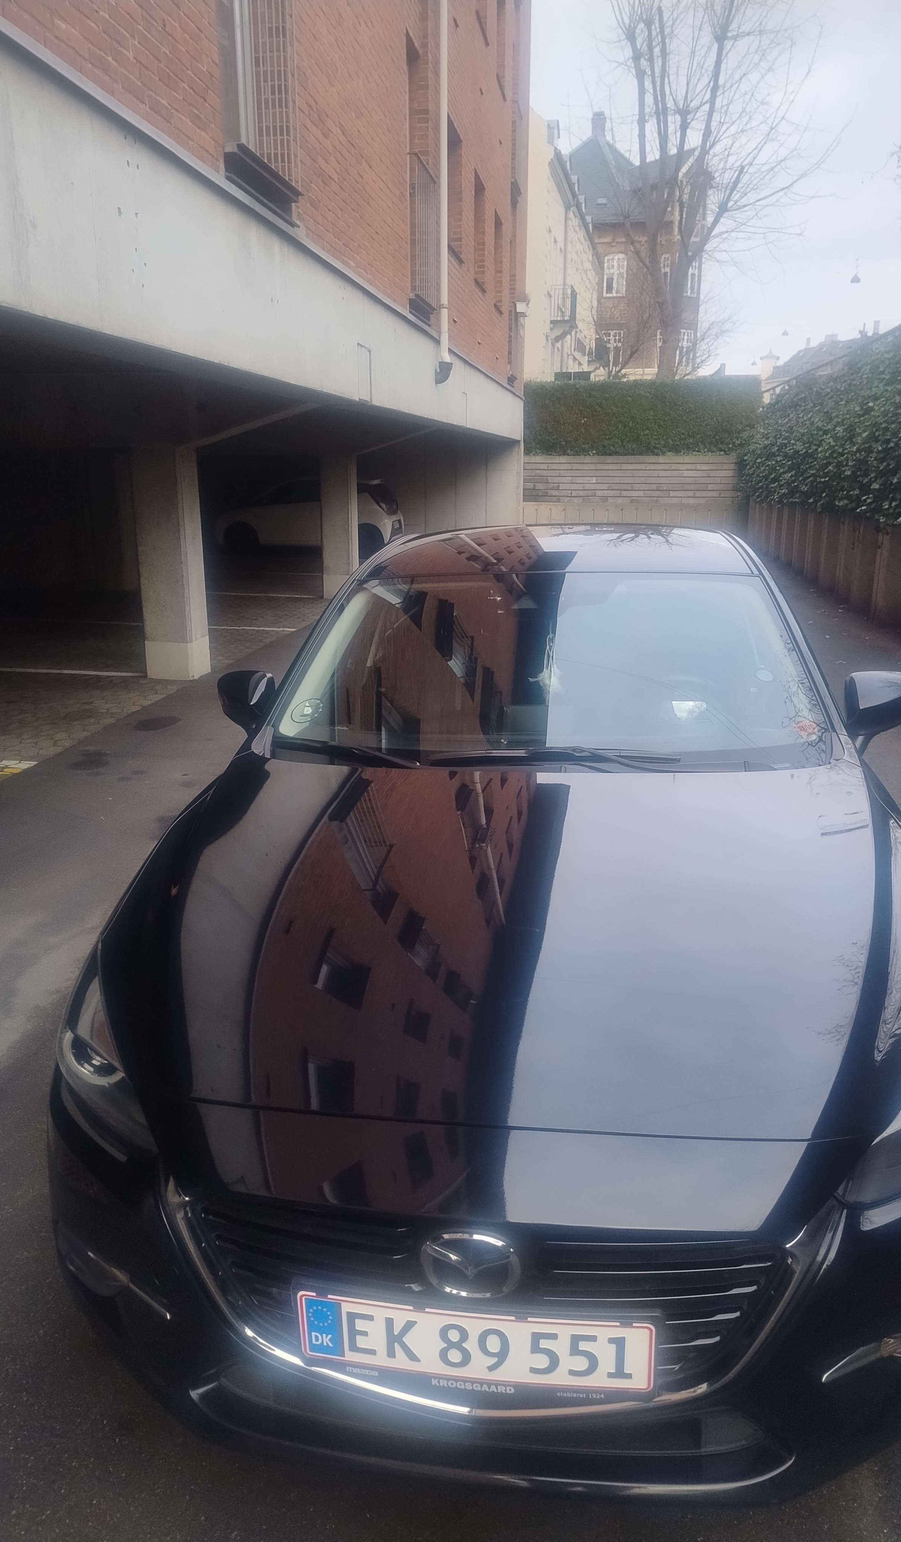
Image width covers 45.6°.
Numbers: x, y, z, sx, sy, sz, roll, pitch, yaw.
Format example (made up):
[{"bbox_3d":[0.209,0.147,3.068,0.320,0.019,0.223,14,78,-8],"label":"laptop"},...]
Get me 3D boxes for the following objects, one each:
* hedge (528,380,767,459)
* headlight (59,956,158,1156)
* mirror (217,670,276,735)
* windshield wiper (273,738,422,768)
[{"bbox_3d":[4.438,-8.164,24.739,5.700,1.720,1.100,2,16,8],"label":"hedge"},{"bbox_3d":[-0.580,0.482,1.884,0.300,0.200,0.410,1,16,9],"label":"headlight"},{"bbox_3d":[-0.613,-0.205,3.234,0.220,0.200,0.150,1,16,9],"label":"mirror"},{"bbox_3d":[-0.237,-0.046,2.577,0.470,0.055,0.065,11,20,31],"label":"windshield wiper"}]

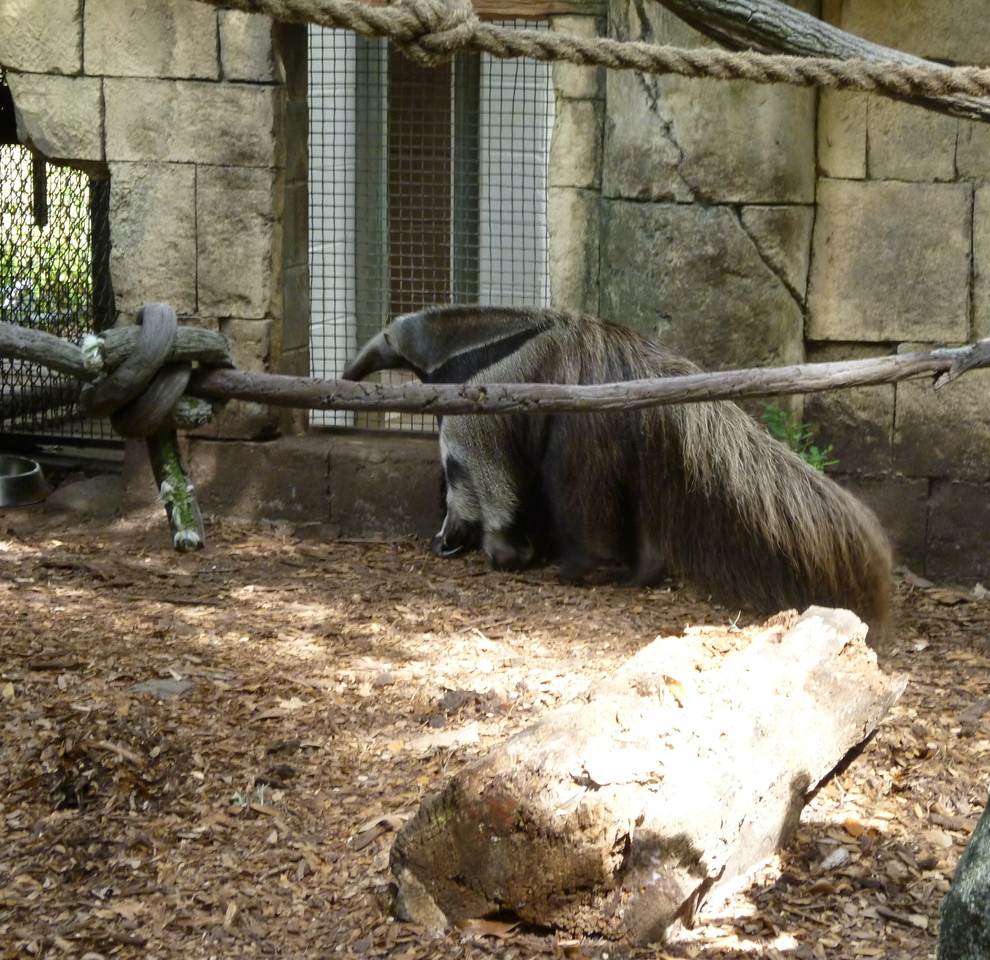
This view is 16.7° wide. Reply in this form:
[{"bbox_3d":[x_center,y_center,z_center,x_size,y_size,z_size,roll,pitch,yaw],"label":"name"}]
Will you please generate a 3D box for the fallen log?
[{"bbox_3d":[0.276,0.441,5.362,0.420,0.225,1.060,6,13,23],"label":"fallen log"}]

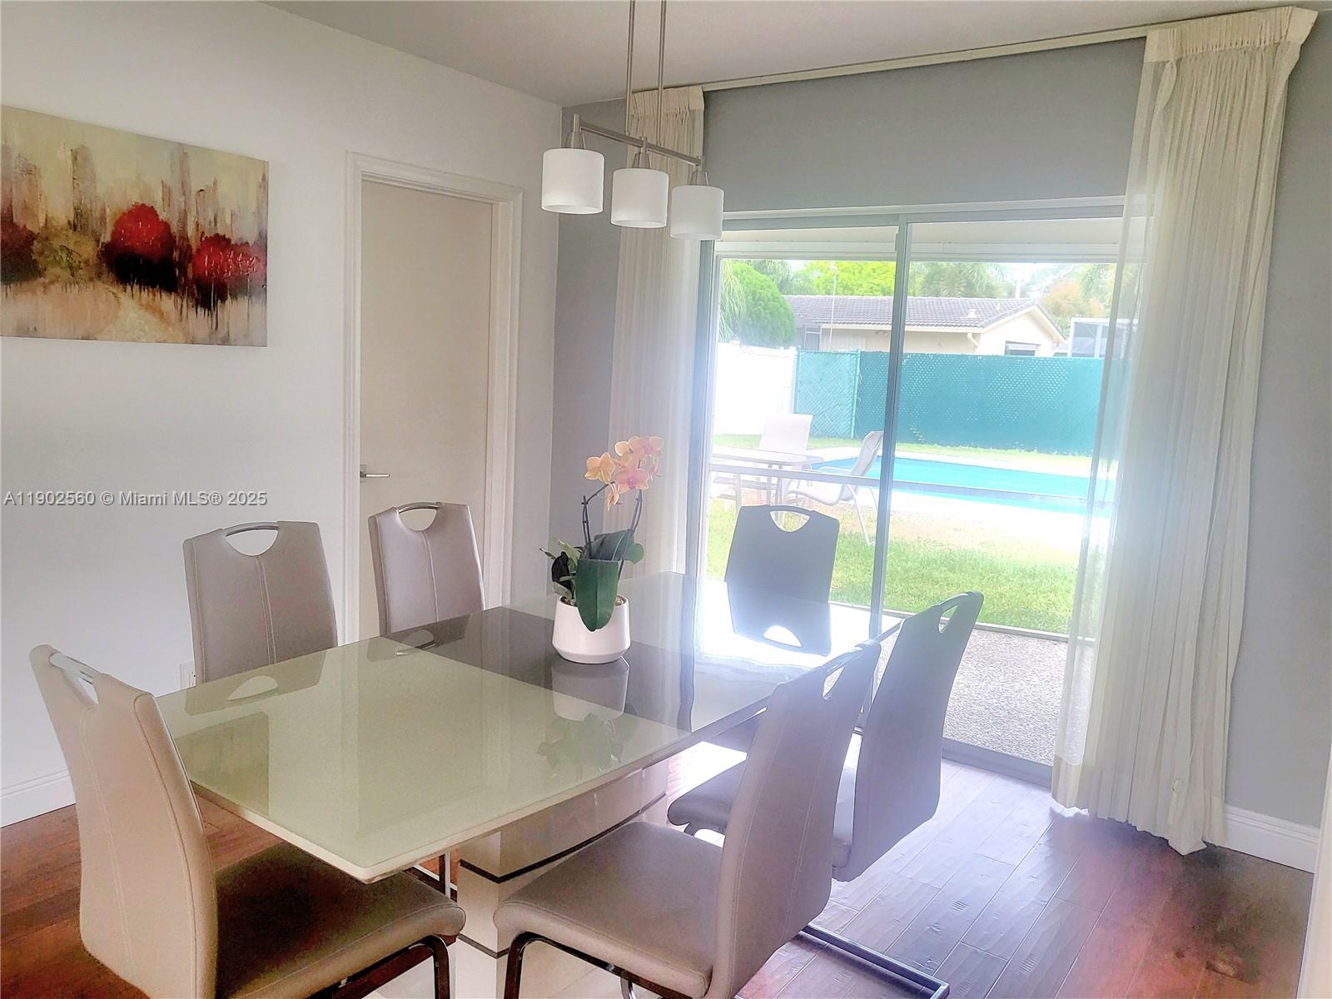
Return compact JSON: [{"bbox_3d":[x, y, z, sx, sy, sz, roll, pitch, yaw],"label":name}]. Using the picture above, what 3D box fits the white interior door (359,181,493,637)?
[{"bbox_3d":[-1.031,-0.222,4.137,0.060,2.030,0.765,9,10,35],"label":"white interior door"}]

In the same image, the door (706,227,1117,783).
[{"bbox_3d":[0.816,-0.052,3.772,1.760,2.000,0.100,9,10,35],"label":"door"}]

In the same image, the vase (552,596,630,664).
[{"bbox_3d":[-0.170,0.298,2.322,0.178,0.128,0.178,2,9,-4],"label":"vase"}]

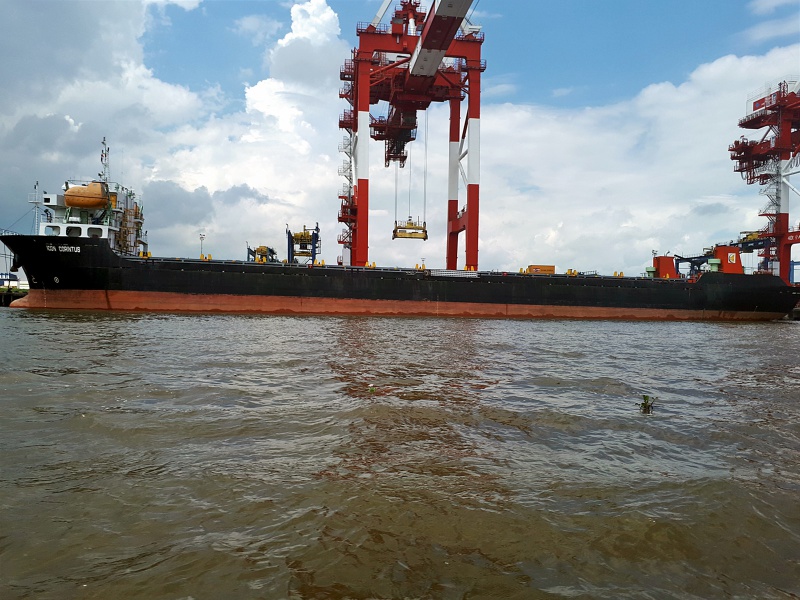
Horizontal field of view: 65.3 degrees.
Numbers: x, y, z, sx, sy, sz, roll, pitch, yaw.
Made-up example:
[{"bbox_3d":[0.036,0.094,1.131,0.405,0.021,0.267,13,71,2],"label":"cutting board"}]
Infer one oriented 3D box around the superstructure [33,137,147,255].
[{"bbox_3d":[-43.800,-14.600,90.800,10.500,17.500,18.500,2,0,-8],"label":"superstructure"}]

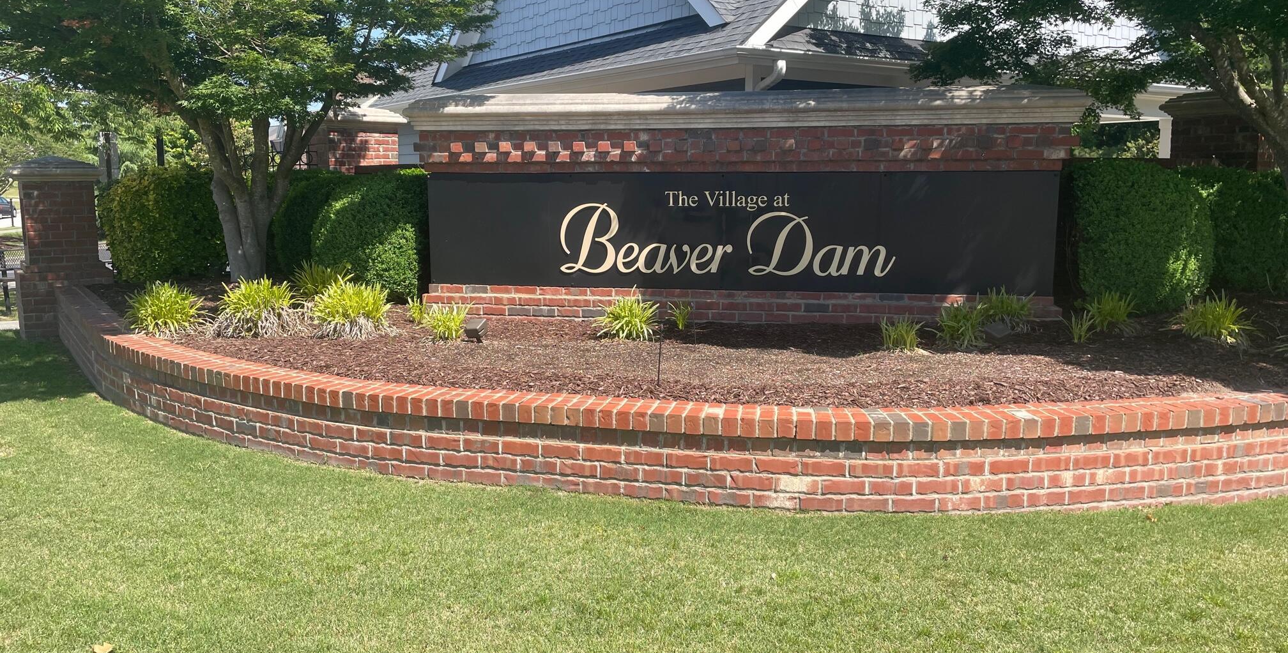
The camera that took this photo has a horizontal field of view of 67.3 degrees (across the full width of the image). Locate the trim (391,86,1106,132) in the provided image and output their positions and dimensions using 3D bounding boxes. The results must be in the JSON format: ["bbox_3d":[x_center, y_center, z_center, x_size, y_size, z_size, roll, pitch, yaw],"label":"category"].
[{"bbox_3d":[0.687,-1.673,7.518,5.022,0.310,0.913,1,7,11],"label":"trim"}]

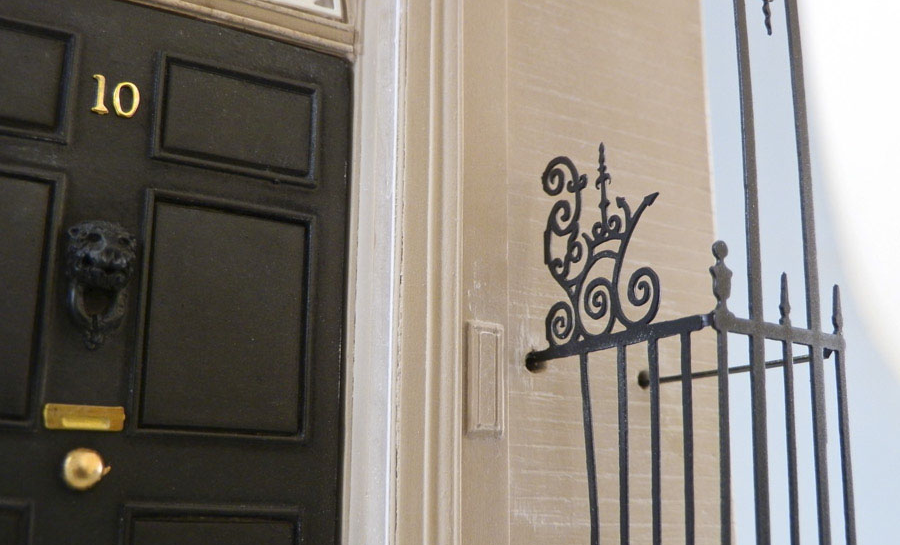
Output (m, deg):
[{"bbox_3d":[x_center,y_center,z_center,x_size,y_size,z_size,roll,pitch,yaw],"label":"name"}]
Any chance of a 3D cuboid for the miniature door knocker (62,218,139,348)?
[{"bbox_3d":[-0.058,0.002,0.163,0.011,0.021,0.008,8,-15,-30],"label":"miniature door knocker"}]

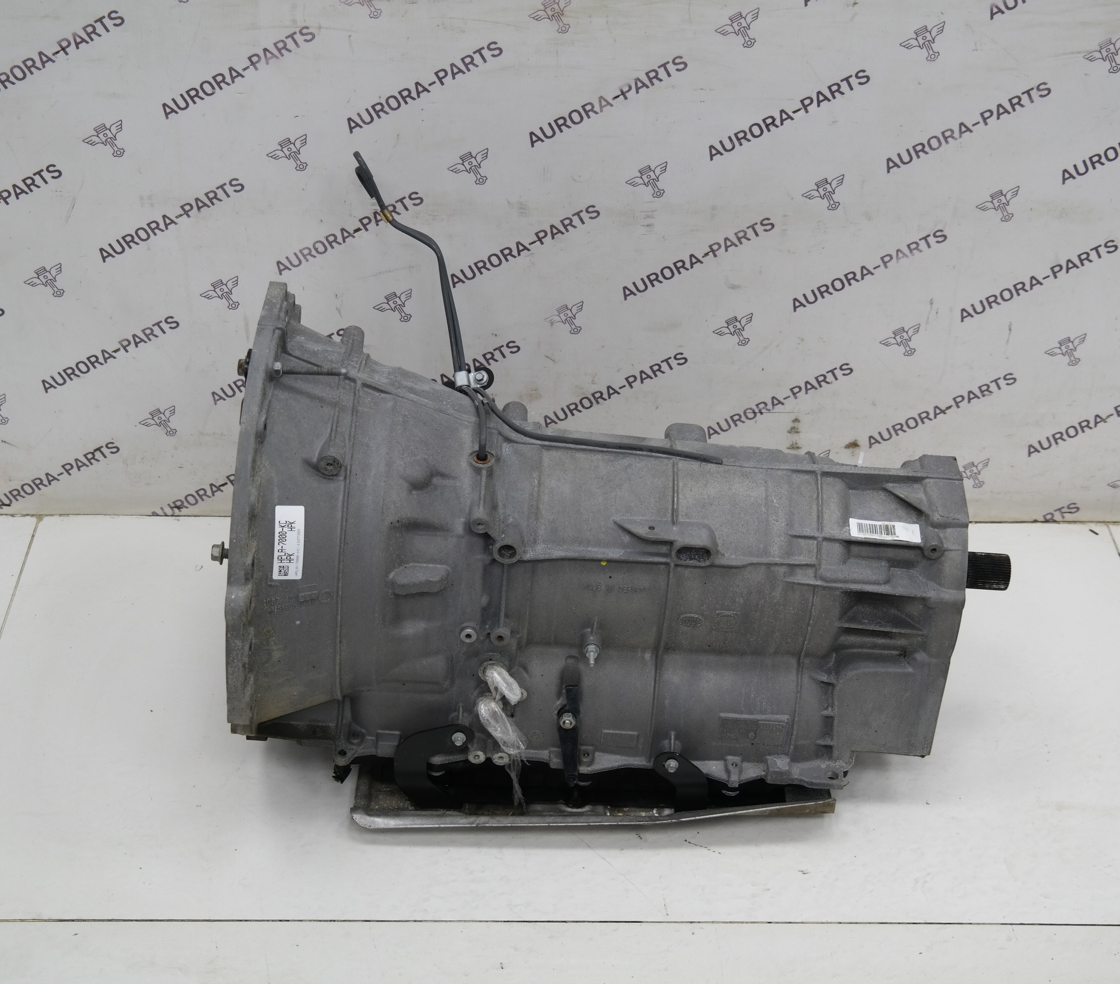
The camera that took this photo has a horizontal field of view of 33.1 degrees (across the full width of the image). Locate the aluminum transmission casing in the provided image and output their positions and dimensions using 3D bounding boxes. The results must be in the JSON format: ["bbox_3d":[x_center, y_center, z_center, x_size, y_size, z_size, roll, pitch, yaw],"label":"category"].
[{"bbox_3d":[0.031,0.040,1.695,0.680,0.480,0.400,2,36,-4],"label":"aluminum transmission casing"}]

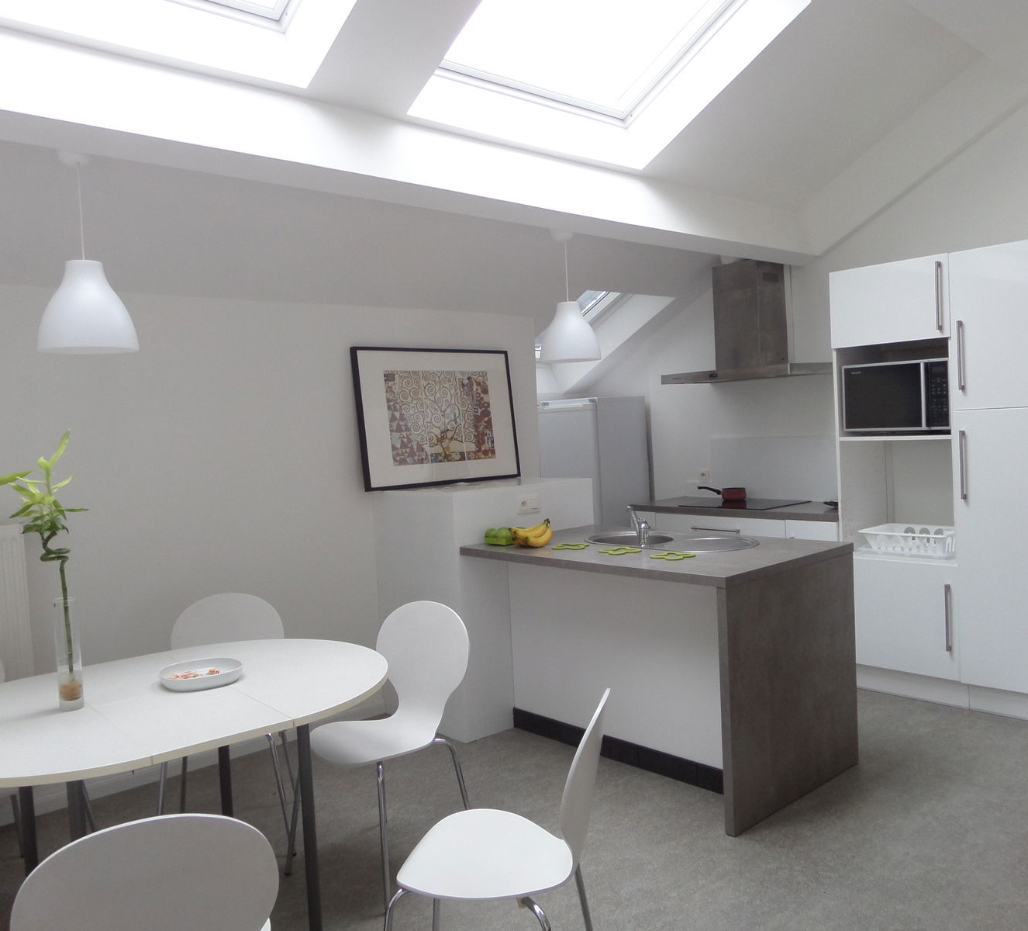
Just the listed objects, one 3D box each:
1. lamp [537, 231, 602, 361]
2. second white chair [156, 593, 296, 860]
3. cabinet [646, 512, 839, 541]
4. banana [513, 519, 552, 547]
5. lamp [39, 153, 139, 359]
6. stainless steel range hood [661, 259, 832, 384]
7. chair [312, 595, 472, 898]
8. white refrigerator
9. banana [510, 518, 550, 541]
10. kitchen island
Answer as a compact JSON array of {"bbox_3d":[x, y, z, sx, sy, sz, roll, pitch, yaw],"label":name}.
[{"bbox_3d":[0.235,-0.760,3.837,0.280,0.580,0.280,-3,2,0],"label":"lamp"},{"bbox_3d":[-1.077,0.955,3.220,0.480,0.865,0.510,-3,2,-10],"label":"second white chair"},{"bbox_3d":[1.526,0.731,5.337,0.600,0.885,1.420,-5,3,-41],"label":"cabinet"},{"bbox_3d":[0.086,0.318,4.049,0.175,0.115,0.090,-3,2,1],"label":"banana"},{"bbox_3d":[-1.303,-0.642,2.595,0.280,0.590,0.280,-5,3,-41],"label":"lamp"},{"bbox_3d":[1.429,-0.893,5.344,0.510,0.735,0.910,-5,3,-41],"label":"stainless steel range hood"},{"bbox_3d":[-0.451,0.935,2.944,0.480,0.865,0.510,-1,3,39],"label":"chair"},{"bbox_3d":[0.615,0.343,6.415,0.580,1.665,0.600,-5,3,-41],"label":"white refrigerator"},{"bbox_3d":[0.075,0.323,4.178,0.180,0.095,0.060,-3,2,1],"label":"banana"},{"bbox_3d":[0.602,0.818,3.865,0.935,0.920,1.515,-5,3,-41],"label":"kitchen island"}]

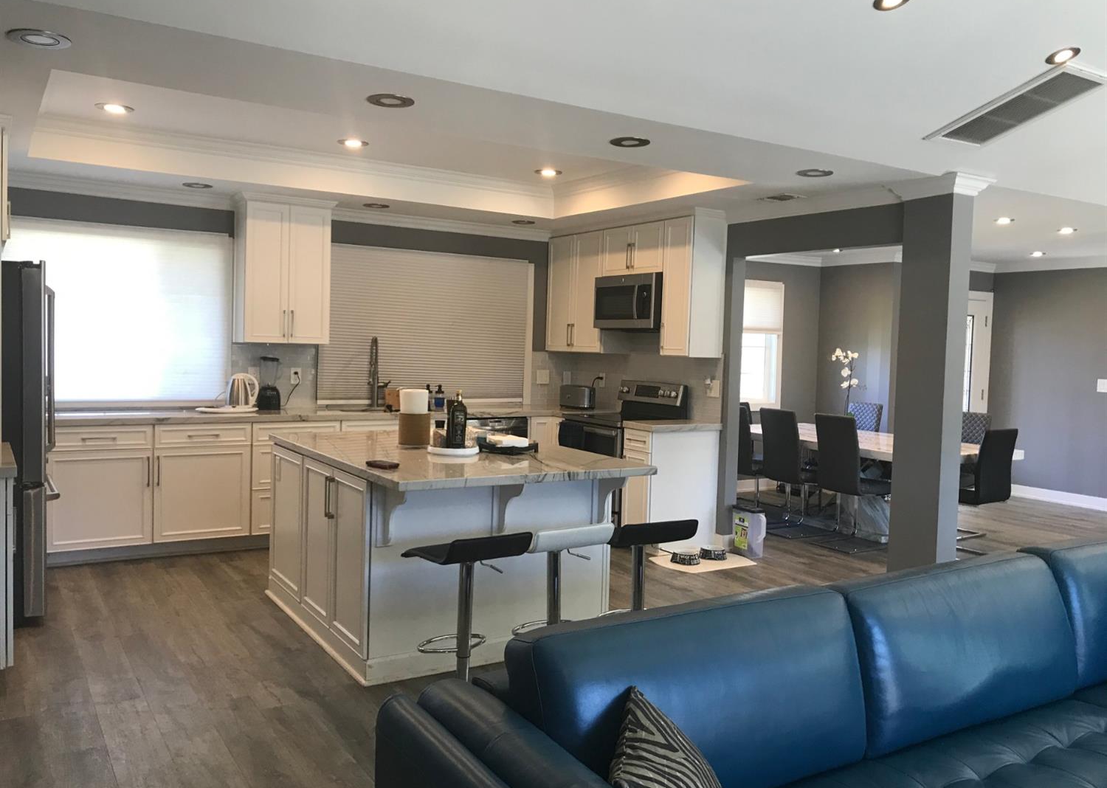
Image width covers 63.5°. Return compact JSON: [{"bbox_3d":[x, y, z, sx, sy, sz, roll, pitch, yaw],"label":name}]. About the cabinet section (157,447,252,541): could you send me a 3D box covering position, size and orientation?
[{"bbox_3d":[-2.418,0.640,6.060,0.602,0.597,0.502,0,4,-33],"label":"cabinet section"}]

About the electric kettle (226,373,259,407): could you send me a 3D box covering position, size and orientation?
[{"bbox_3d":[-2.196,-0.030,6.325,0.219,0.239,0.170,0,3,-25],"label":"electric kettle"}]

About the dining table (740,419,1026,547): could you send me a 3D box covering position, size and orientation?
[{"bbox_3d":[2.476,0.740,7.555,1.250,0.755,2.380,0,4,-32],"label":"dining table"}]

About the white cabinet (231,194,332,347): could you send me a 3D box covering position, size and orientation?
[{"bbox_3d":[-1.954,-0.888,6.464,0.653,1.040,0.366,0,4,-32],"label":"white cabinet"}]

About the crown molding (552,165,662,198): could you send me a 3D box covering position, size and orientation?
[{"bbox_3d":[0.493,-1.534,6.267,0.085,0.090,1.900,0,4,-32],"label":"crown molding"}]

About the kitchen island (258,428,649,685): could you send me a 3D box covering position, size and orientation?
[{"bbox_3d":[-0.581,0.736,4.622,1.297,0.905,1.876,0,4,-32],"label":"kitchen island"}]

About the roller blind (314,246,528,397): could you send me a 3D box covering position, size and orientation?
[{"bbox_3d":[-1.018,-0.553,7.365,1.849,1.210,0.060,0,4,-32],"label":"roller blind"}]

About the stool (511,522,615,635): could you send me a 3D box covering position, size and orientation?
[{"bbox_3d":[-0.018,0.891,3.757,0.390,0.730,0.420,0,4,-32],"label":"stool"}]

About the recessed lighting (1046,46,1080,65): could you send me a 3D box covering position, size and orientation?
[{"bbox_3d":[2.183,-1.447,3.833,0.145,0.025,0.145,0,-13,-32],"label":"recessed lighting"}]

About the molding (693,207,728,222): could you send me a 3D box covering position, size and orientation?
[{"bbox_3d":[1.106,-1.246,6.198,0.320,0.080,0.060,0,3,-32],"label":"molding"}]

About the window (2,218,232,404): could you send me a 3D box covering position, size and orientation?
[{"bbox_3d":[-2.983,-0.532,6.056,1.564,1.223,0.079,0,4,-32],"label":"window"}]

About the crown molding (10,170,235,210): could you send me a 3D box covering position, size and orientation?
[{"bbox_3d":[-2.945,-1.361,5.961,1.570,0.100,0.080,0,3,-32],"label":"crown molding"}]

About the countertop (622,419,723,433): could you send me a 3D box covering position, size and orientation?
[{"bbox_3d":[0.860,0.239,6.582,0.634,0.042,0.406,0,4,-32],"label":"countertop"}]

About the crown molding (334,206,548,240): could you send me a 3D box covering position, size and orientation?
[{"bbox_3d":[-0.888,-1.367,7.255,2.050,0.100,0.080,0,3,-32],"label":"crown molding"}]

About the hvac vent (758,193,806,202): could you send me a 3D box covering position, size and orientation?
[{"bbox_3d":[1.487,-1.265,5.833,0.231,0.020,0.271,0,4,-32],"label":"hvac vent"}]

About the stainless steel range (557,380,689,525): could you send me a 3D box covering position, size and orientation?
[{"bbox_3d":[0.498,0.501,6.761,0.700,1.180,0.760,0,3,-32],"label":"stainless steel range"}]

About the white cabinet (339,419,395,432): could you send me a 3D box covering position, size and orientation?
[{"bbox_3d":[-1.290,0.554,6.922,0.920,0.770,0.600,0,4,-32],"label":"white cabinet"}]

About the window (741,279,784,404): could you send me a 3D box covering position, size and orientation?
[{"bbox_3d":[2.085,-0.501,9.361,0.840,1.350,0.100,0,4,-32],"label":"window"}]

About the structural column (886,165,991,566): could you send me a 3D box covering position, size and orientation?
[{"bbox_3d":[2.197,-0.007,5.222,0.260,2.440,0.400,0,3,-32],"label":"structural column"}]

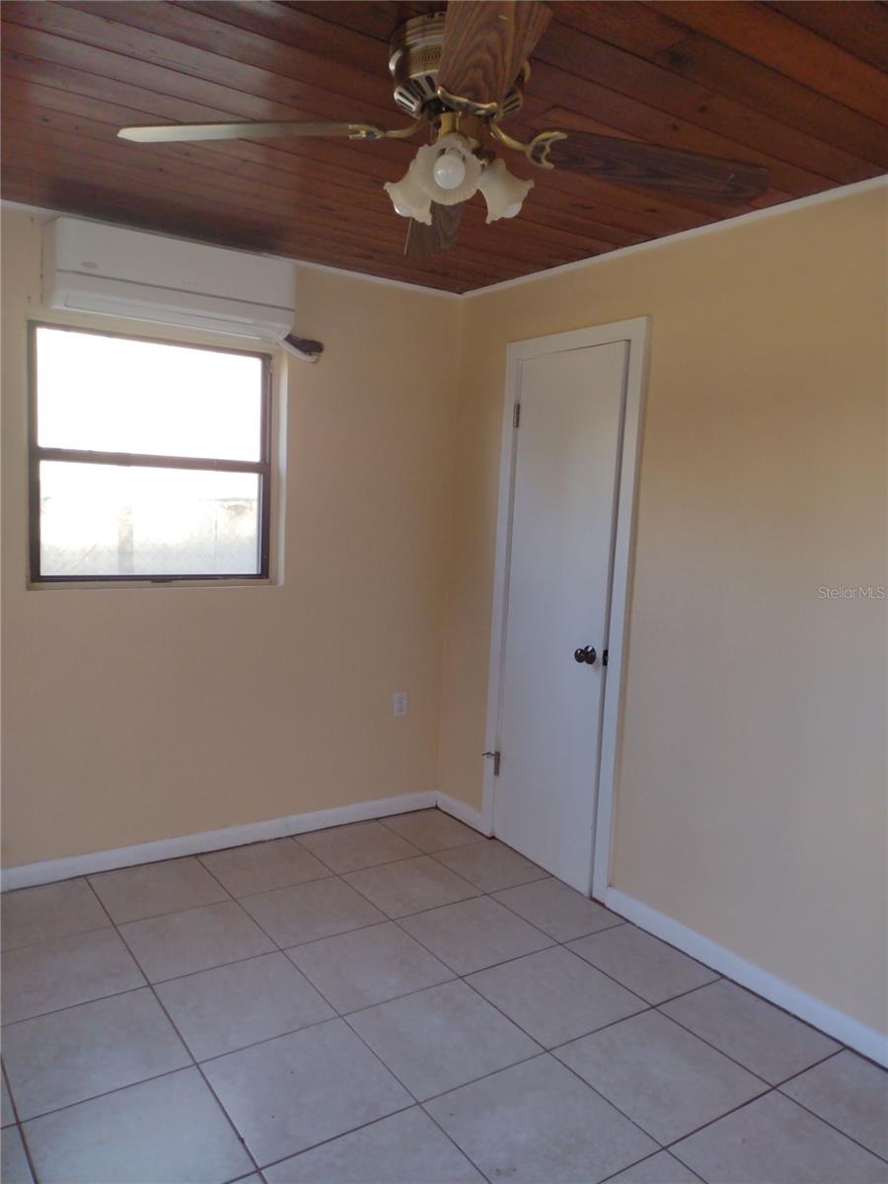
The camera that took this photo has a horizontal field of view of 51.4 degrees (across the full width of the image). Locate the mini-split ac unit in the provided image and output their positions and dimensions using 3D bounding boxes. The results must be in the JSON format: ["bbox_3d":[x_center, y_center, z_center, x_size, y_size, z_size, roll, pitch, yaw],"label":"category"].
[{"bbox_3d":[-0.954,-1.082,3.263,0.828,0.277,0.217,-2,9,-34],"label":"mini-split ac unit"}]

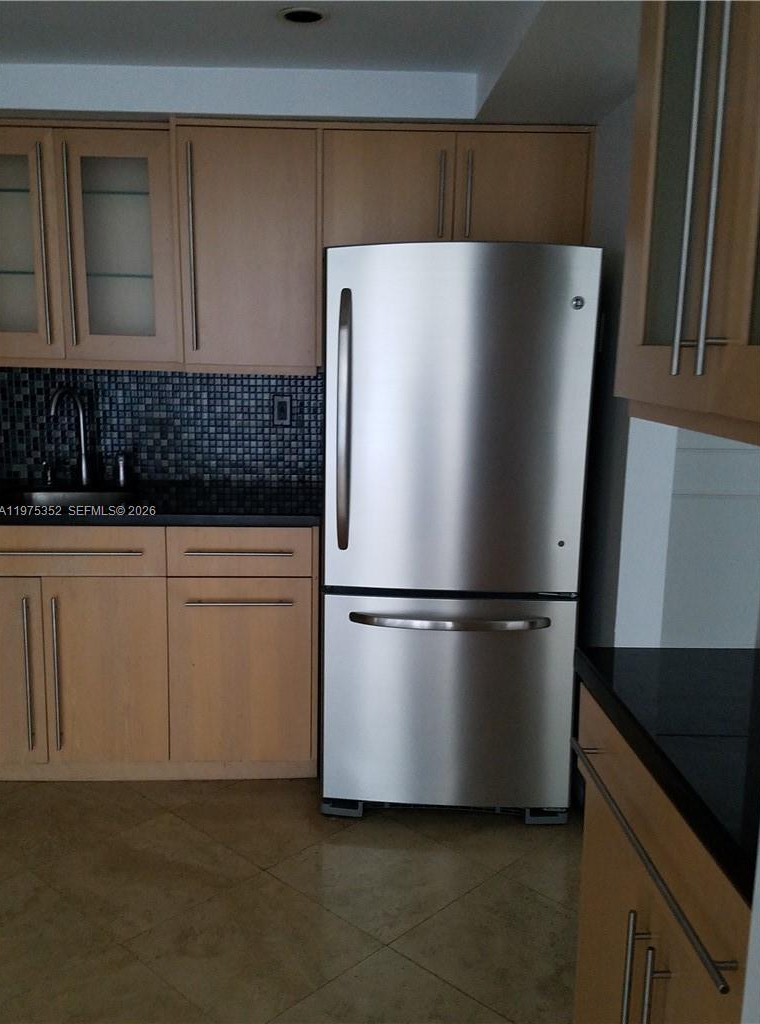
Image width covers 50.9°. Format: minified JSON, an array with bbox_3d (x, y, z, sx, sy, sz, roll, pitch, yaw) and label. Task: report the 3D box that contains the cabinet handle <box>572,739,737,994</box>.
[{"bbox_3d":[0.339,0.422,1.044,0.036,0.012,0.523,0,11,-3],"label":"cabinet handle"}]

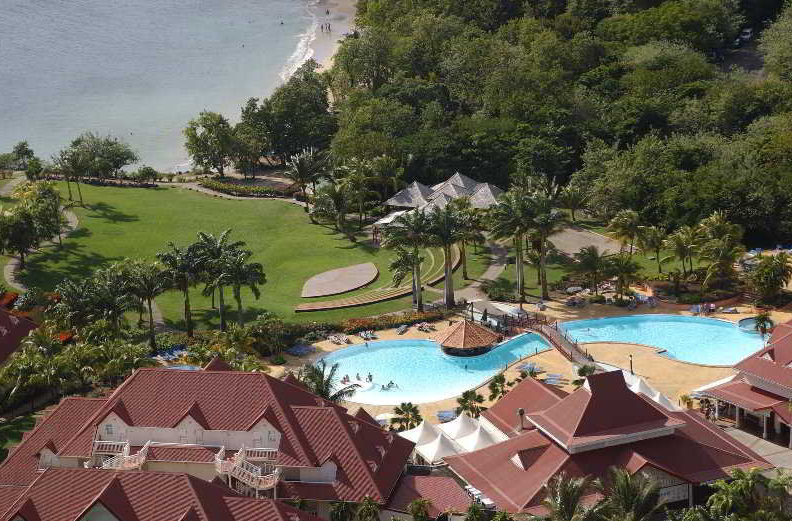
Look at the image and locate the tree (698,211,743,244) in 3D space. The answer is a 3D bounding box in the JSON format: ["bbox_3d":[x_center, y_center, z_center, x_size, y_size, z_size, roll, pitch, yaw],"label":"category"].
[{"bbox_3d":[43.350,-2.580,309.040,6.000,8.520,6.000,1,18,8],"label":"tree"}]

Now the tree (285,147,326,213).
[{"bbox_3d":[-13.430,-12.190,346.790,6.440,10.100,6.440,-2,18,-2],"label":"tree"}]

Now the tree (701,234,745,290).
[{"bbox_3d":[44.780,0.065,315.569,6.100,7.120,6.100,3,20,8],"label":"tree"}]

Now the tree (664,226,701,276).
[{"bbox_3d":[38.250,-1.240,307.650,5.020,7.100,5.020,1,18,7],"label":"tree"}]

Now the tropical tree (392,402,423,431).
[{"bbox_3d":[1.290,17.540,257.910,3.560,3.700,3.560,-2,18,0],"label":"tropical tree"}]

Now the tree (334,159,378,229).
[{"bbox_3d":[-5.787,-9.627,337.642,6.250,10.490,6.250,0,20,-1],"label":"tree"}]

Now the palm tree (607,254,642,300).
[{"bbox_3d":[30.740,2.317,310.615,4.700,6.220,4.700,2,20,6],"label":"palm tree"}]

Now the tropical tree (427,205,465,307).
[{"bbox_3d":[6.606,-0.517,306.789,4.920,14.140,4.920,0,20,1],"label":"tropical tree"}]

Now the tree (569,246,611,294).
[{"bbox_3d":[25.480,1.390,301.280,5.870,6.700,5.870,0,18,5],"label":"tree"}]

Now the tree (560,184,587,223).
[{"bbox_3d":[25.650,-8.310,335.120,4.400,5.580,4.400,0,18,4],"label":"tree"}]

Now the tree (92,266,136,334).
[{"bbox_3d":[-36.532,5.158,298.011,5.770,9.370,5.770,-3,20,-7],"label":"tree"}]

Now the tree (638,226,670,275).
[{"bbox_3d":[35.710,-1.361,320.149,4.040,6.720,4.040,2,20,6],"label":"tree"}]

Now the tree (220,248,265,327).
[{"bbox_3d":[-20.005,3.704,300.130,5.560,10.680,5.560,-1,20,-4],"label":"tree"}]

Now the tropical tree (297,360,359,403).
[{"bbox_3d":[-7.380,14.840,260.220,7.300,7.930,7.300,-2,18,-2],"label":"tropical tree"}]

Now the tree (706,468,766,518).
[{"bbox_3d":[36.549,25.136,247.718,6.250,5.660,6.250,3,20,9],"label":"tree"}]

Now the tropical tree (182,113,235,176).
[{"bbox_3d":[-29.310,-18.550,368.640,8.270,10.850,8.270,-3,18,-4],"label":"tropical tree"}]

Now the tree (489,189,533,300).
[{"bbox_3d":[15.523,-2.114,314.078,5.830,15.390,5.830,-1,18,0],"label":"tree"}]

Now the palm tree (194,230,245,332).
[{"bbox_3d":[-22.901,2.812,298.297,6.290,13.600,6.290,-2,20,-4],"label":"palm tree"}]

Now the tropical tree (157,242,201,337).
[{"bbox_3d":[-26.720,3.680,289.650,6.040,12.390,6.040,-3,18,-5],"label":"tropical tree"}]

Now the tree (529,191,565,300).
[{"bbox_3d":[19.280,-1.920,298.900,5.390,14.810,5.390,-1,18,4],"label":"tree"}]

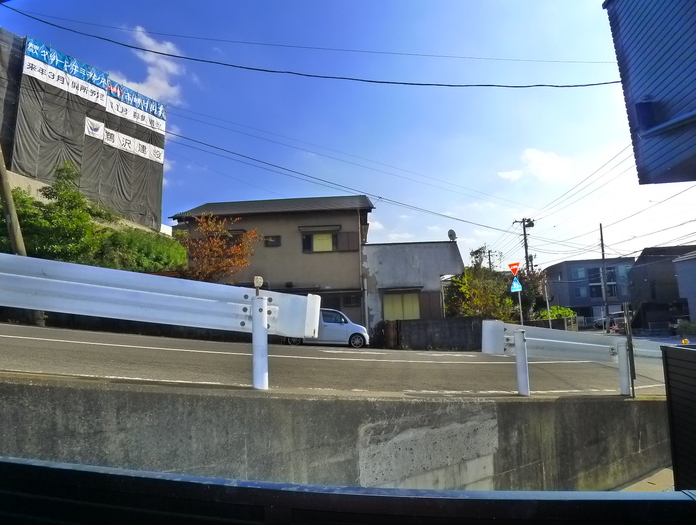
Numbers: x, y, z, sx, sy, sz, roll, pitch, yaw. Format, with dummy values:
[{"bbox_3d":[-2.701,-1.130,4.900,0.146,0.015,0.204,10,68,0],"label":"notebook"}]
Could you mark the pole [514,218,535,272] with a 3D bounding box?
[{"bbox_3d":[16.934,1.503,45.192,1.900,11.470,0.900,-1,-8,0],"label":"pole"}]

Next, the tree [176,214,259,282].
[{"bbox_3d":[-5.325,-0.148,19.931,3.100,3.650,2.700,-1,-8,0],"label":"tree"}]

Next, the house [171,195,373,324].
[{"bbox_3d":[-2.848,0.466,25.080,9.100,7.700,7.400,-2,-8,6],"label":"house"}]

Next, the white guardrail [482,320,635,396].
[{"bbox_3d":[2.582,1.196,5.753,2.650,0.770,0.300,11,-13,-29],"label":"white guardrail"}]

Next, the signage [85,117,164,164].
[{"bbox_3d":[-21.903,-11.970,48.206,0.100,1.900,8.300,-6,-9,31],"label":"signage"}]

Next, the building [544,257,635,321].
[{"bbox_3d":[35.650,5.294,70.745,9.200,10.040,11.000,-3,-8,12],"label":"building"}]

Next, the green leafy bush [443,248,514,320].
[{"bbox_3d":[6.053,1.479,22.297,3.100,4.300,2.800,-1,-8,0],"label":"green leafy bush"}]

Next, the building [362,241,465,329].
[{"bbox_3d":[3.147,1.865,23.594,4.600,4.600,6.000,-2,-8,6],"label":"building"}]

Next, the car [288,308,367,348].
[{"bbox_3d":[-0.867,2.593,19.128,3.400,1.520,1.475,2,-8,0],"label":"car"}]

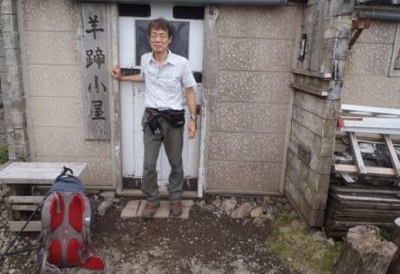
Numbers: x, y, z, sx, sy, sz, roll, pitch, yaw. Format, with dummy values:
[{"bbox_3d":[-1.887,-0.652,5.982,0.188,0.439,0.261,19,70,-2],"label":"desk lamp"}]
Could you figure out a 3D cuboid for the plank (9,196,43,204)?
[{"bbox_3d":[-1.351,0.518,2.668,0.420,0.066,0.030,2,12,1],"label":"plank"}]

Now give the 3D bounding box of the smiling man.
[{"bbox_3d":[-0.419,-0.150,2.870,0.760,1.708,0.400,3,12,8],"label":"smiling man"}]

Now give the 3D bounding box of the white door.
[{"bbox_3d":[-0.376,-0.338,3.157,0.809,1.798,0.050,2,12,1],"label":"white door"}]

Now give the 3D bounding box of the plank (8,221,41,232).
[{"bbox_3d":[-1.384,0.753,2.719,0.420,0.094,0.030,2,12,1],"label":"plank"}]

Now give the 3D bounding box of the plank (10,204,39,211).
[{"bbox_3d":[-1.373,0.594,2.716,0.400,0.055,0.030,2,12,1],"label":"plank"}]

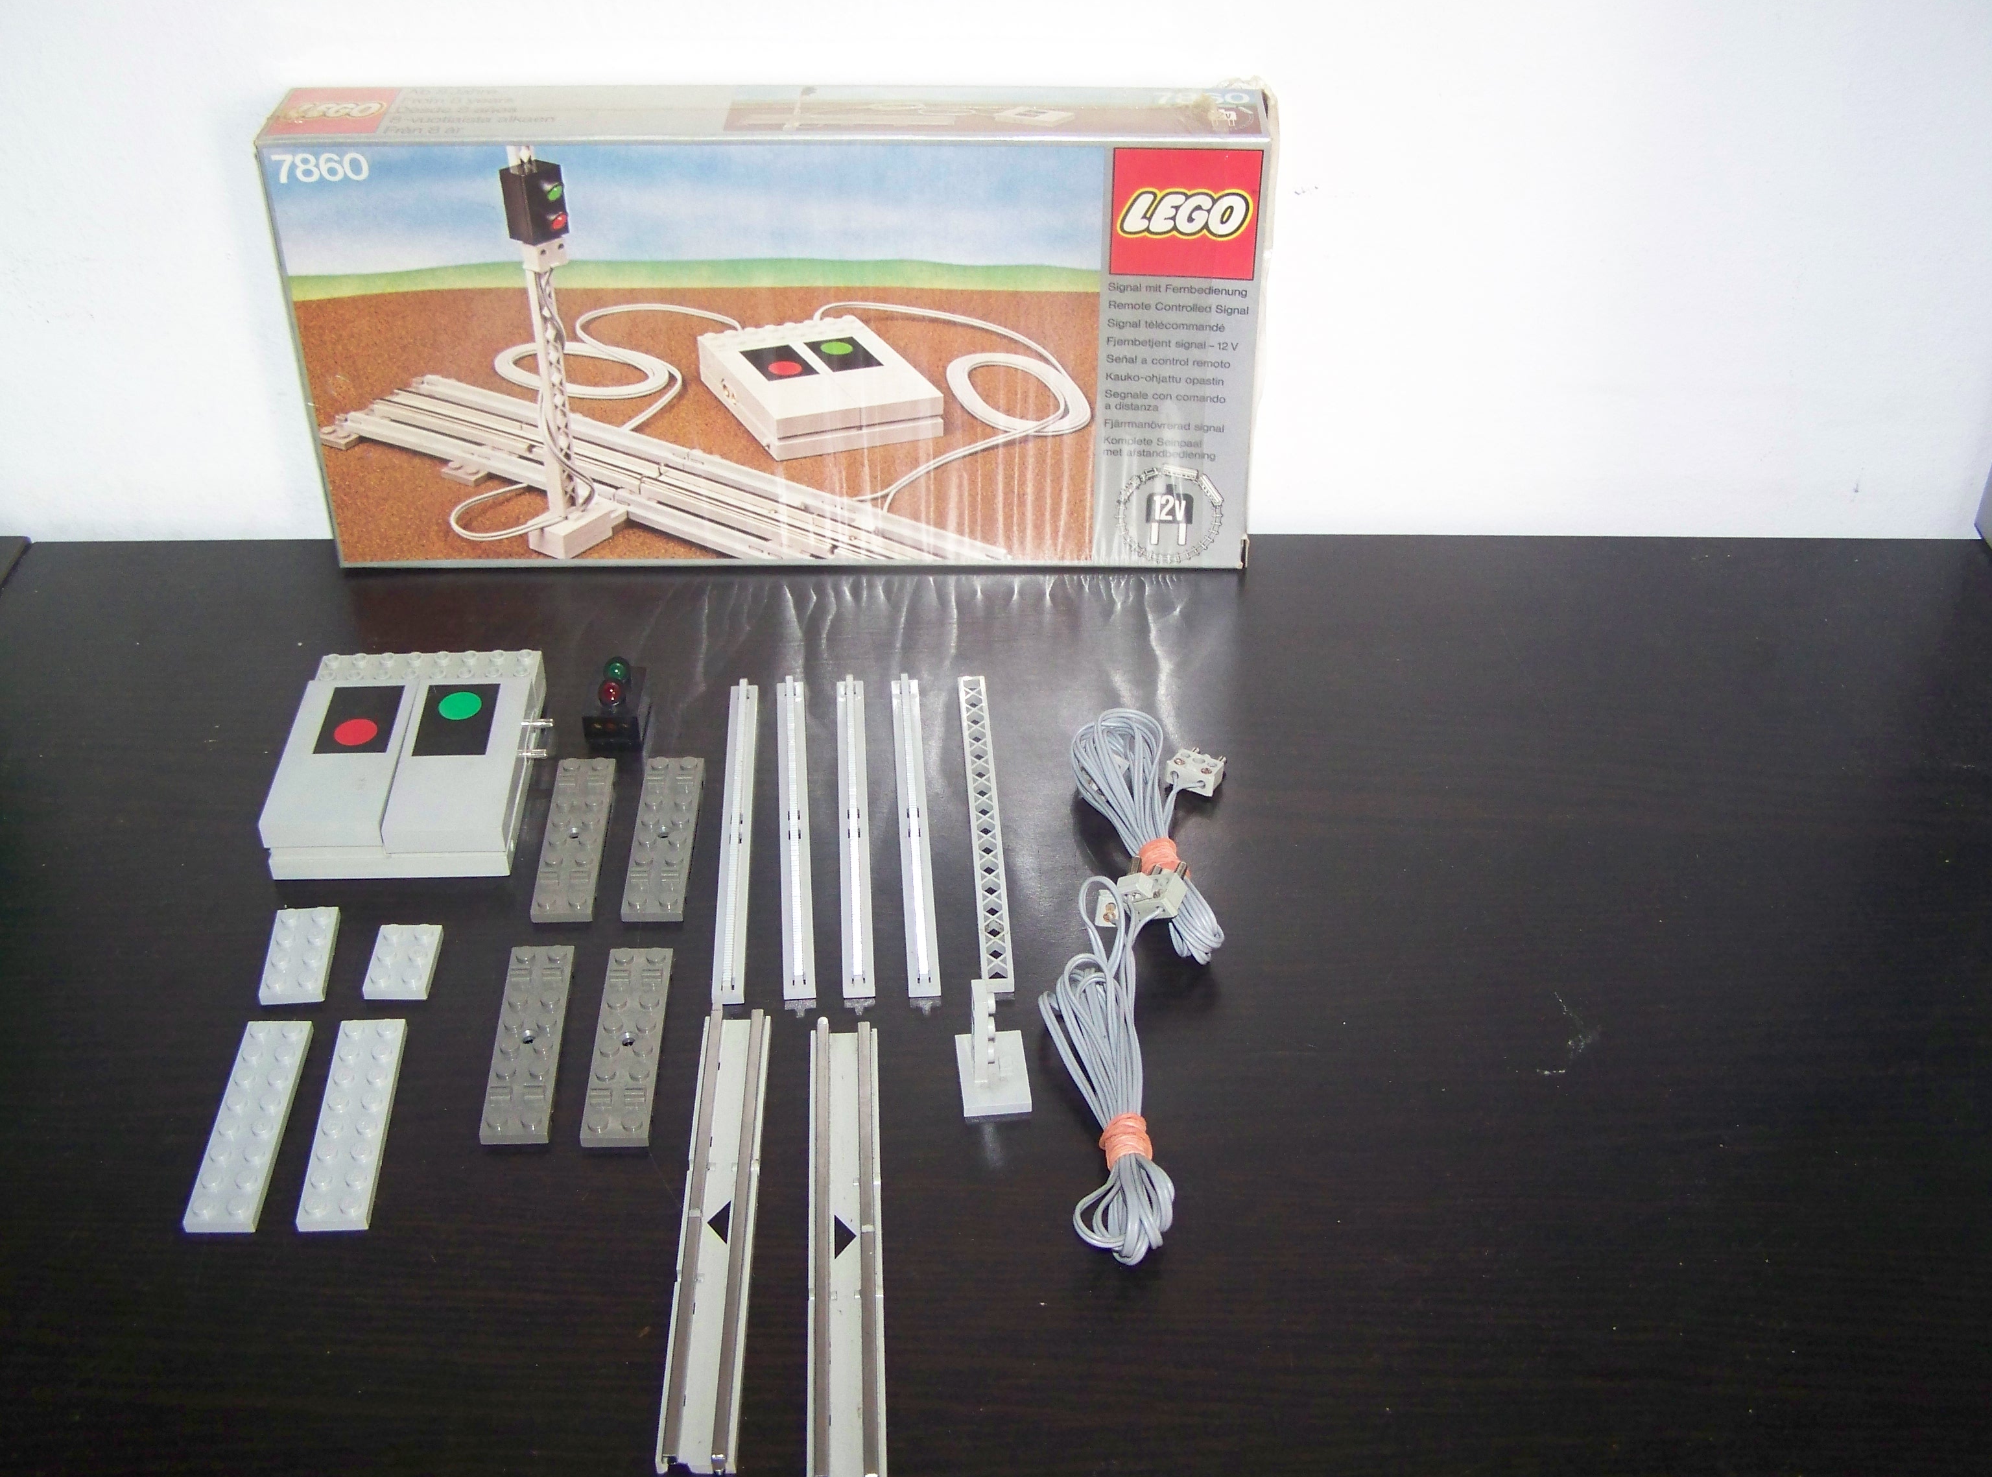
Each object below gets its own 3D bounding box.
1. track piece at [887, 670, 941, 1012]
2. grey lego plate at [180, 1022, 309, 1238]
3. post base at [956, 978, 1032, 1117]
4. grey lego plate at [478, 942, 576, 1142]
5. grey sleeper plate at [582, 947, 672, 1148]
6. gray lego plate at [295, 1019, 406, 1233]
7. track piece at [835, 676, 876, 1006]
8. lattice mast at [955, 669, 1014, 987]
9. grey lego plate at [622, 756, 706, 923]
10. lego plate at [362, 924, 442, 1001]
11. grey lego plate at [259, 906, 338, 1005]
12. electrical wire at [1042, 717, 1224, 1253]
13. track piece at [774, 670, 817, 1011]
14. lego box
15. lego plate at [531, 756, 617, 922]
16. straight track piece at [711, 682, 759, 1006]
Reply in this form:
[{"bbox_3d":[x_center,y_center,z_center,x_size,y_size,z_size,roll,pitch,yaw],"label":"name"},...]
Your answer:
[{"bbox_3d":[-0.023,0.023,0.610,0.008,0.006,0.128,-2,39,-3],"label":"track piece"},{"bbox_3d":[-0.177,0.091,0.521,0.016,0.005,0.064,0,39,-2],"label":"grey lego plate"},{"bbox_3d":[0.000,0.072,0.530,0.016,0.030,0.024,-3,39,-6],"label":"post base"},{"bbox_3d":[-0.117,0.075,0.547,0.016,0.005,0.064,-2,39,-2],"label":"grey lego plate"},{"bbox_3d":[-0.092,0.076,0.546,0.016,0.005,0.064,-1,39,-1],"label":"grey sleeper plate"},{"bbox_3d":[-0.154,0.092,0.527,0.016,0.005,0.064,-2,39,-3],"label":"gray lego plate"},{"bbox_3d":[-0.039,0.024,0.608,0.008,0.007,0.128,-2,39,-4],"label":"track piece"},{"bbox_3d":[-0.003,0.023,0.612,0.008,0.004,0.128,-2,39,-3],"label":"lattice mast"},{"bbox_3d":[-0.092,0.027,0.606,0.016,0.005,0.064,0,39,-1],"label":"grey lego plate"},{"bbox_3d":[-0.153,0.057,0.564,0.016,0.005,0.024,0,38,-2],"label":"lego plate"},{"bbox_3d":[-0.180,0.056,0.566,0.016,0.005,0.032,-3,39,-5],"label":"grey lego plate"},{"bbox_3d":[0.037,0.052,0.568,0.049,0.016,0.200,4,39,3],"label":"electrical wire"},{"bbox_3d":[-0.056,0.024,0.609,0.008,0.006,0.128,-3,39,-4],"label":"track piece"},{"bbox_3d":[-0.066,-0.125,0.681,0.289,0.145,0.040,0,39,-1],"label":"lego box"},{"bbox_3d":[-0.116,0.027,0.606,0.016,0.005,0.064,-1,39,-2],"label":"lego plate"},{"bbox_3d":[-0.072,0.025,0.606,0.008,0.007,0.128,-1,39,-3],"label":"straight track piece"}]

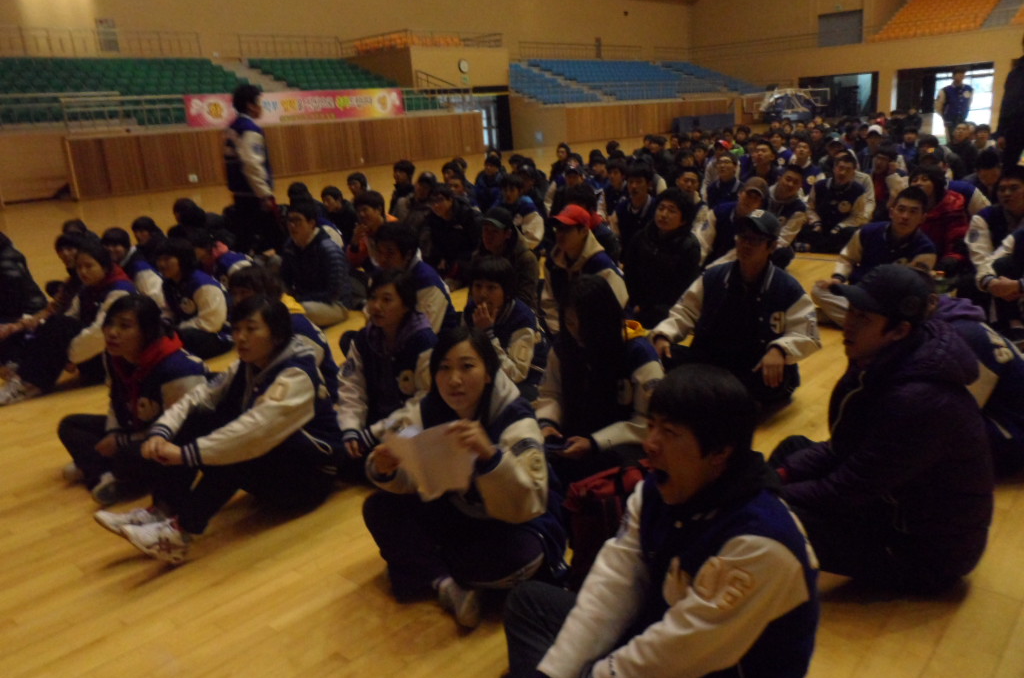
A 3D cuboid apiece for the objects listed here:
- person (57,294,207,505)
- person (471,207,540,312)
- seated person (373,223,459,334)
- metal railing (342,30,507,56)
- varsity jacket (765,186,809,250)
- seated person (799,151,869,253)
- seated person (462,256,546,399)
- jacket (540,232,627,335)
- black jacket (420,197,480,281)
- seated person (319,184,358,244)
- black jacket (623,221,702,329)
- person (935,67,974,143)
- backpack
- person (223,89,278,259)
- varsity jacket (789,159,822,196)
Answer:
[{"bbox_3d":[-1.515,0.188,3.120,0.600,0.800,0.600,3,17,23],"label":"person"},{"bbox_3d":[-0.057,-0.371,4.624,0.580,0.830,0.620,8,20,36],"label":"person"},{"bbox_3d":[-0.642,-0.191,4.251,0.620,0.850,0.680,9,21,39],"label":"seated person"},{"bbox_3d":[-4.028,-13.460,35.366,4.700,0.800,5.700,11,21,42],"label":"metal railing"},{"bbox_3d":[2.240,-0.932,6.276,0.520,0.550,0.450,3,17,24],"label":"varsity jacket"},{"bbox_3d":[2.885,-1.216,6.880,0.640,0.870,0.600,8,20,37],"label":"seated person"},{"bbox_3d":[-0.069,0.055,3.340,0.600,0.800,0.660,5,18,30],"label":"seated person"},{"bbox_3d":[0.360,-0.225,4.243,0.550,0.610,0.450,8,20,33],"label":"jacket"},{"bbox_3d":[-0.496,-0.756,6.300,0.550,0.660,0.460,5,18,30],"label":"black jacket"},{"bbox_3d":[-1.647,-1.008,7.300,0.600,0.860,0.620,6,18,32],"label":"seated person"},{"bbox_3d":[0.967,-0.406,4.758,0.560,0.610,0.440,6,19,29],"label":"black jacket"},{"bbox_3d":[6.690,-3.220,11.744,0.540,1.730,0.330,5,18,27],"label":"person"},{"bbox_3d":[0.291,0.561,2.225,0.310,0.390,0.220,-6,16,-7],"label":"backpack"},{"bbox_3d":[-2.109,-1.196,6.456,0.400,1.770,0.520,-16,20,-37],"label":"person"},{"bbox_3d":[3.370,-1.787,8.920,0.550,0.600,0.430,6,19,29],"label":"varsity jacket"}]

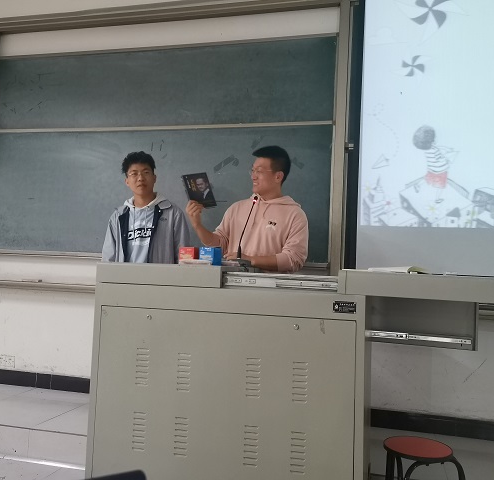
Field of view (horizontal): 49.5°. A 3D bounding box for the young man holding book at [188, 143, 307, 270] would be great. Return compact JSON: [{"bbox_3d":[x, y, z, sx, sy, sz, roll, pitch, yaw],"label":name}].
[{"bbox_3d":[-0.014,0.332,3.151,0.660,1.780,0.460,1,-2,22],"label":"young man holding book"}]

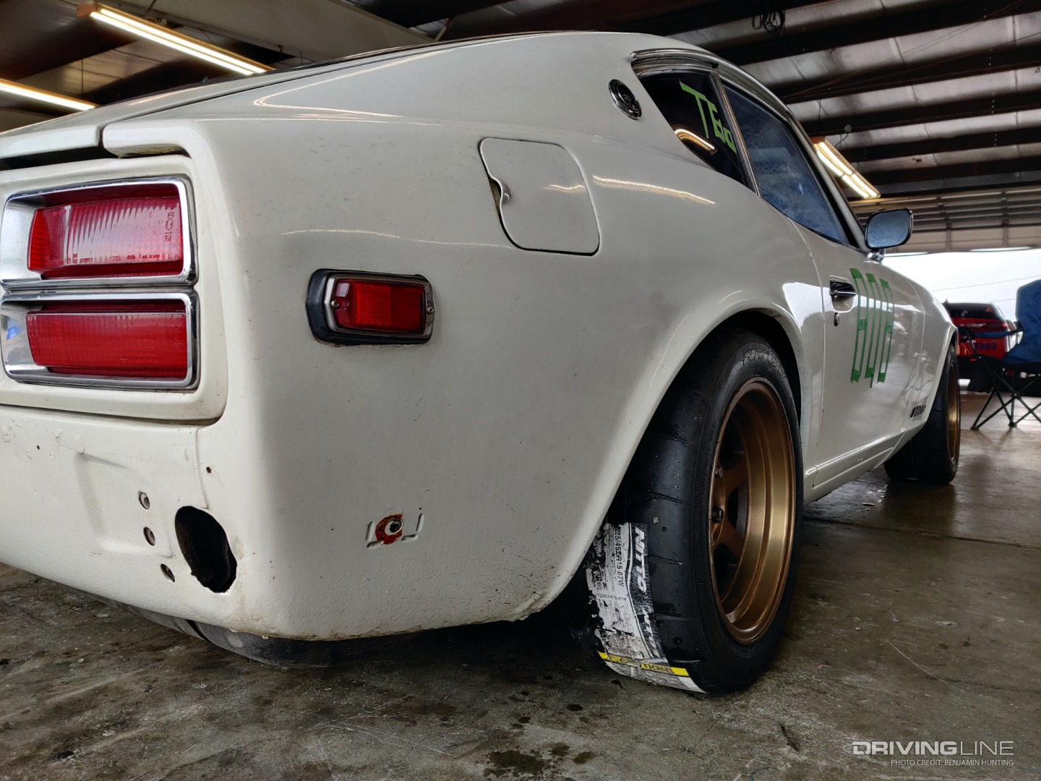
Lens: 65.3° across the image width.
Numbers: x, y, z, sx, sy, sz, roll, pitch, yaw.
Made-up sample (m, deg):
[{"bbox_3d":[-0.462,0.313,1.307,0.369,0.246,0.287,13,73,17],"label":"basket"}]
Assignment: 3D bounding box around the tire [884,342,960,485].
[{"bbox_3d":[1.605,0.078,3.239,0.230,0.580,0.580,0,3,34],"label":"tire"}]

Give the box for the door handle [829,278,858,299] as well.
[{"bbox_3d":[0.662,-0.209,1.676,0.040,0.042,0.125,3,4,34],"label":"door handle"}]

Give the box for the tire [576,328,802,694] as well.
[{"bbox_3d":[0.288,0.188,1.350,0.230,0.580,0.580,0,3,34],"label":"tire"}]

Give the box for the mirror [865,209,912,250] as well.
[{"bbox_3d":[1.104,-0.483,2.430,0.055,0.108,0.142,-4,0,-39],"label":"mirror"}]

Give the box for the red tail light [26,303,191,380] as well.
[{"bbox_3d":[-0.358,-0.043,0.700,0.215,0.060,0.035,2,4,31],"label":"red tail light"}]

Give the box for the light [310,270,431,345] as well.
[{"bbox_3d":[-0.119,-0.066,0.649,0.116,0.055,0.030,-3,4,-45],"label":"light"}]

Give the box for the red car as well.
[{"bbox_3d":[7.300,-0.785,13.600,1.820,1.430,4.400,3,4,34],"label":"red car"}]

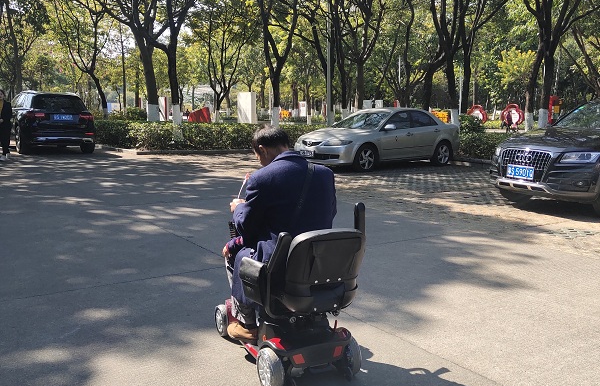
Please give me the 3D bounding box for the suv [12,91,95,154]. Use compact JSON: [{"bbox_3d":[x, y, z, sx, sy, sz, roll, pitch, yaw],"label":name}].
[{"bbox_3d":[-7.253,-2.007,19.053,1.900,1.640,4.680,-5,9,-30],"label":"suv"}]

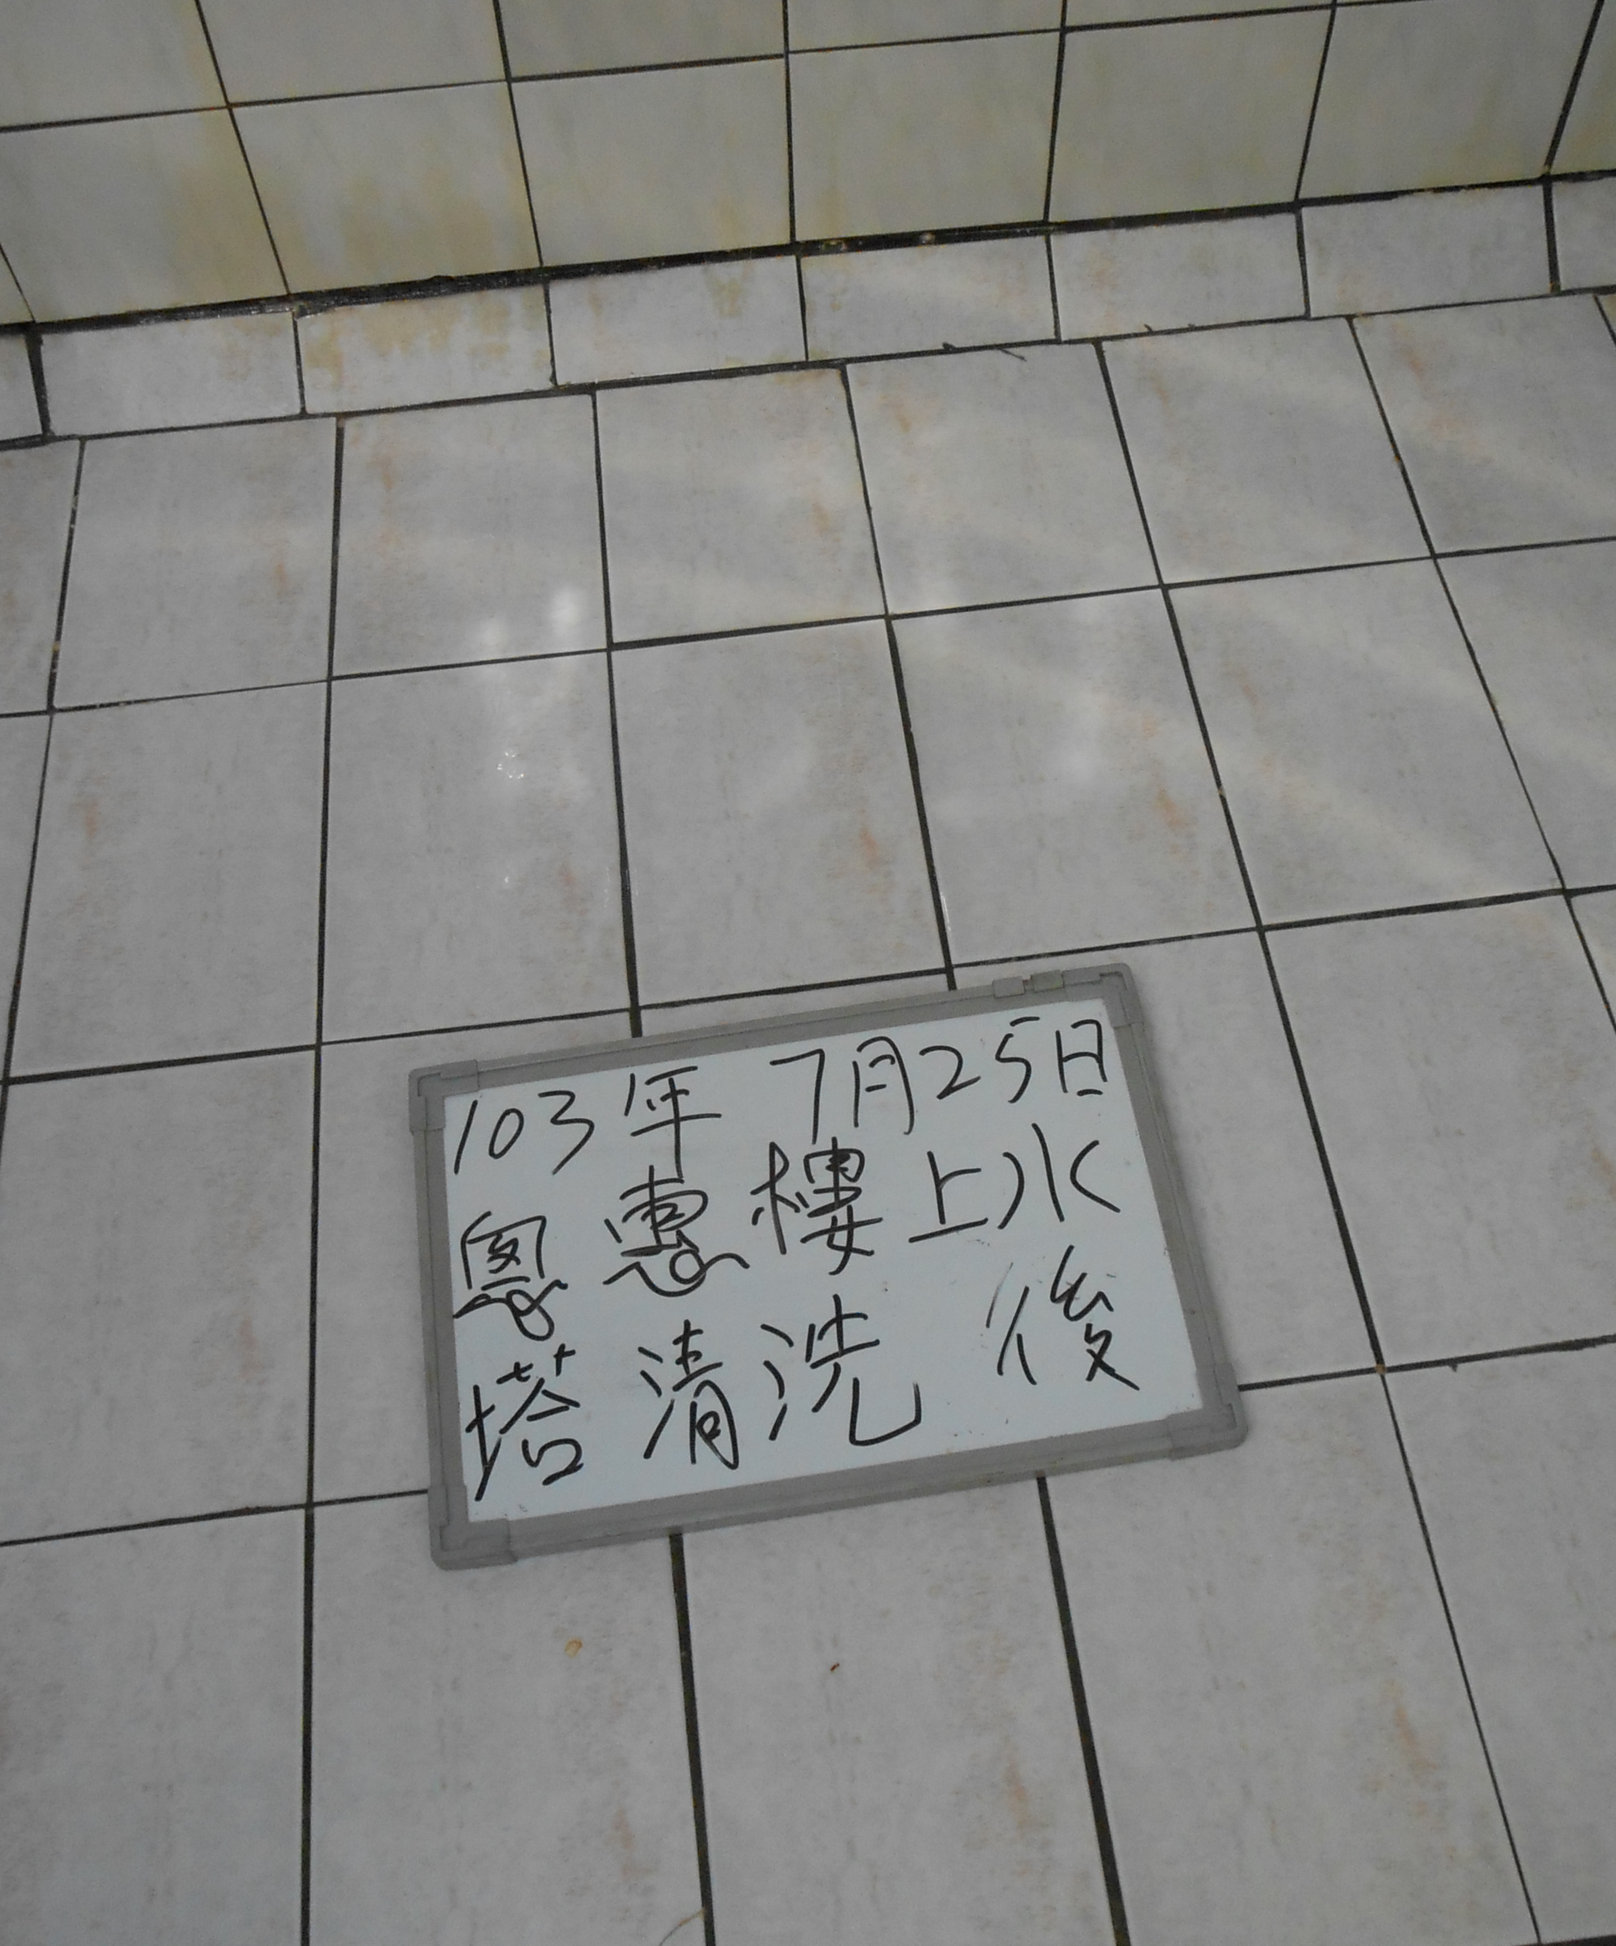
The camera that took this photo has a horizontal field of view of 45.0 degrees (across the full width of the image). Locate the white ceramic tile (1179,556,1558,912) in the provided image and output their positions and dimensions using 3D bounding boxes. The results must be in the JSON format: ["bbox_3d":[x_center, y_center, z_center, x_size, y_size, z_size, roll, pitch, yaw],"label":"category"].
[{"bbox_3d":[0.381,-0.166,1.363,0.200,0.010,0.300,-7,58,-2],"label":"white ceramic tile"}]

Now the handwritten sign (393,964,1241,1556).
[{"bbox_3d":[0.001,0.163,1.152,0.455,0.020,0.310,-8,58,-2],"label":"handwritten sign"}]

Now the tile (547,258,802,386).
[{"bbox_3d":[-0.104,-0.512,1.534,0.194,0.010,0.080,-6,96,-2],"label":"tile"}]

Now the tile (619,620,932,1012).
[{"bbox_3d":[-0.026,-0.116,1.349,0.200,0.010,0.300,-6,58,-2],"label":"tile"}]

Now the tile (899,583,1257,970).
[{"bbox_3d":[0.176,-0.137,1.328,0.197,0.010,0.289,-6,59,-2],"label":"tile"}]

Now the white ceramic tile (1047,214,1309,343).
[{"bbox_3d":[0.299,-0.563,1.571,0.197,0.010,0.086,-5,95,-1],"label":"white ceramic tile"}]

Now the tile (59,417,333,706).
[{"bbox_3d":[-0.459,-0.313,1.482,0.199,0.010,0.271,-6,58,-1],"label":"tile"}]

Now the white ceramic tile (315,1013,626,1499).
[{"bbox_3d":[-0.194,0.164,1.177,0.202,0.010,0.295,-7,58,-2],"label":"white ceramic tile"}]

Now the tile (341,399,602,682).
[{"bbox_3d":[-0.252,-0.330,1.459,0.195,0.010,0.259,-6,59,-2],"label":"tile"}]

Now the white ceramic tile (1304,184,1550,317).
[{"bbox_3d":[0.499,-0.585,1.576,0.196,0.010,0.086,-7,95,-2],"label":"white ceramic tile"}]

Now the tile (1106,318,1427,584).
[{"bbox_3d":[0.344,-0.396,1.479,0.195,0.010,0.252,-6,59,-2],"label":"tile"}]

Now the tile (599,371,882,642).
[{"bbox_3d":[-0.056,-0.360,1.500,0.200,0.010,0.266,-6,58,-2],"label":"tile"}]

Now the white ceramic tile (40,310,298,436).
[{"bbox_3d":[-0.506,-0.483,1.555,0.197,0.010,0.086,-5,95,-1],"label":"white ceramic tile"}]

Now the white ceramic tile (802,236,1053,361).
[{"bbox_3d":[0.097,-0.542,1.571,0.200,0.081,0.010,-5,13,-1],"label":"white ceramic tile"}]

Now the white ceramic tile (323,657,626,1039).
[{"bbox_3d":[-0.229,-0.092,1.343,0.200,0.010,0.300,-6,58,-2],"label":"white ceramic tile"}]

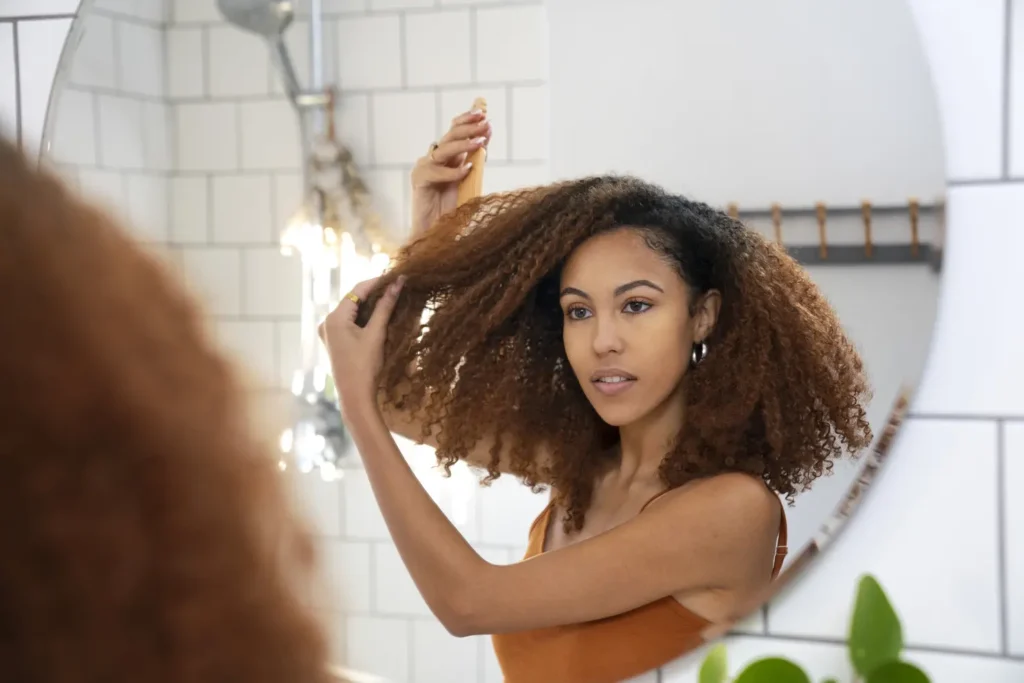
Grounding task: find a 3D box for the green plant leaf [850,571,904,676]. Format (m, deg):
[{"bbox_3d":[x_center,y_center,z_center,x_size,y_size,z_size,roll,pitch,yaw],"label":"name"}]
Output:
[{"bbox_3d":[0.234,0.183,1.045,0.035,0.066,0.020,0,1,14],"label":"green plant leaf"}]

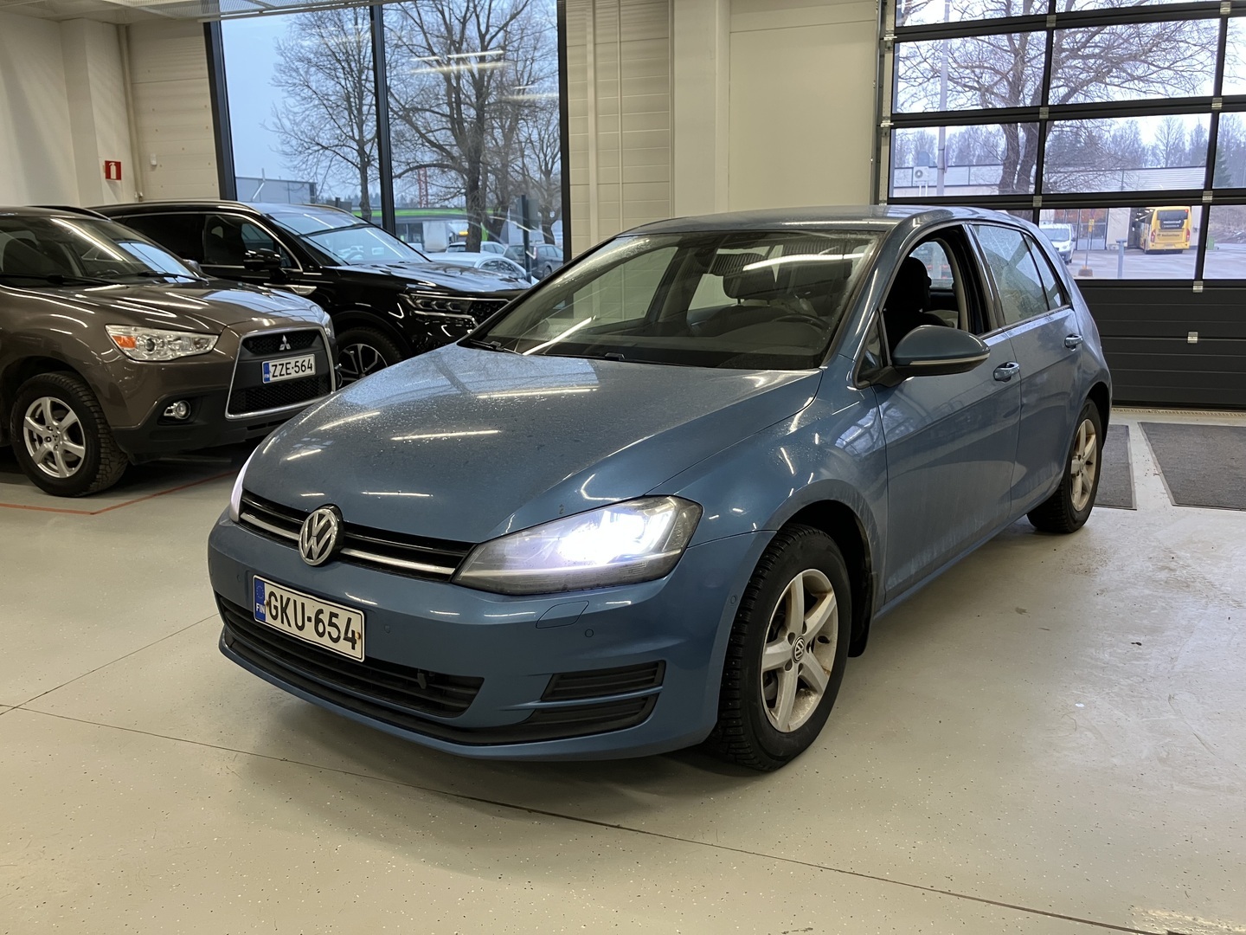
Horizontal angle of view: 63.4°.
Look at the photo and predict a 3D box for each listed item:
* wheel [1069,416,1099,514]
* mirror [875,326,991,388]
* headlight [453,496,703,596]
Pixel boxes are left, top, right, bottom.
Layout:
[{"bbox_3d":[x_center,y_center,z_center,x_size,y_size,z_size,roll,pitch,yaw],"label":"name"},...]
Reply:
[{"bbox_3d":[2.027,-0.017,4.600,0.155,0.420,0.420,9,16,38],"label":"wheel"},{"bbox_3d":[0.891,-0.333,2.880,0.235,0.170,0.190,9,16,38],"label":"mirror"},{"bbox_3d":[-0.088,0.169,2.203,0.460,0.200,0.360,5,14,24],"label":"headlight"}]

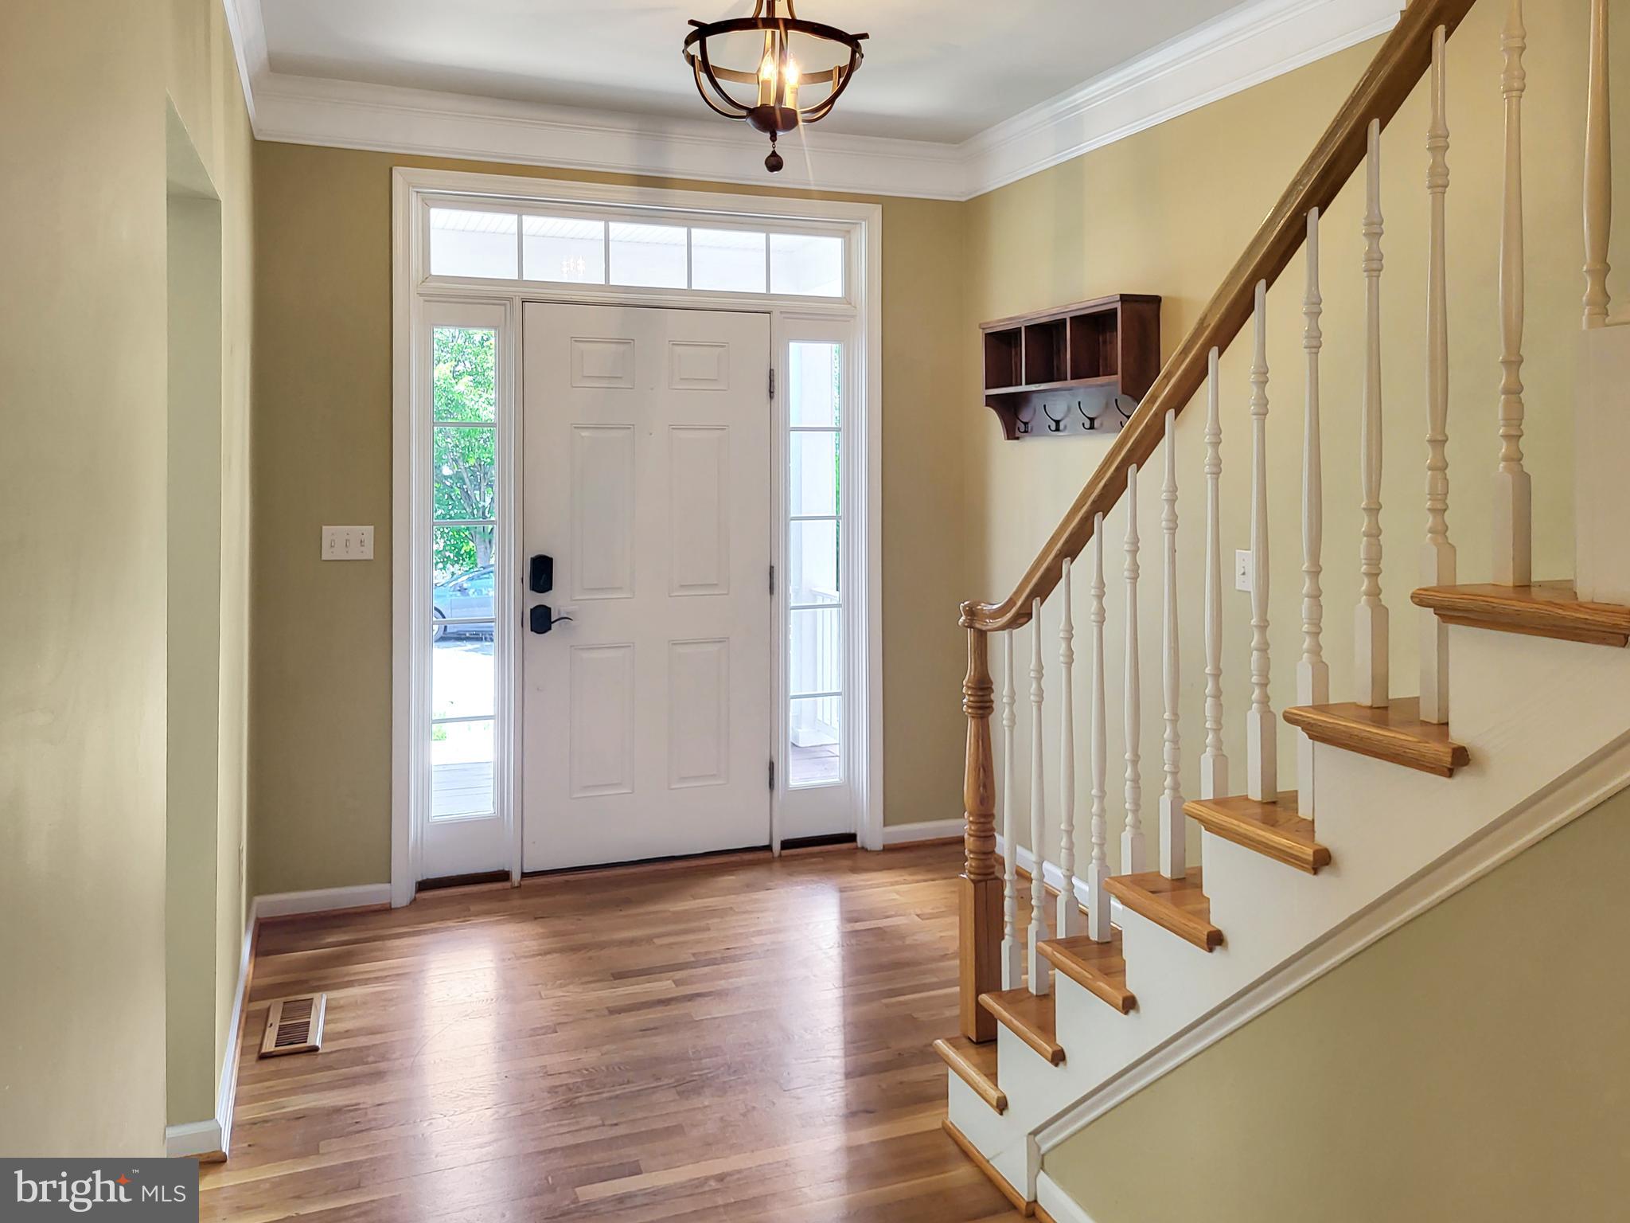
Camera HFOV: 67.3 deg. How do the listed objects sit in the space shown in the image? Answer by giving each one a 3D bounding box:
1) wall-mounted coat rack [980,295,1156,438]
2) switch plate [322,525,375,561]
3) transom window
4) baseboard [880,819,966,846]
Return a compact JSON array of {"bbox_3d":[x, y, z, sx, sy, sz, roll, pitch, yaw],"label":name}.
[{"bbox_3d":[0.837,-0.792,4.129,0.155,0.425,0.882,-2,6,-20],"label":"wall-mounted coat rack"},{"bbox_3d":[-1.567,-0.229,4.116,0.163,0.115,0.012,-2,5,-21],"label":"switch plate"},{"bbox_3d":[-0.608,-1.313,4.518,1.566,0.250,0.050,-2,5,-21],"label":"transom window"},{"bbox_3d":[0.440,0.881,4.867,0.369,0.081,0.016,-2,5,-21],"label":"baseboard"}]

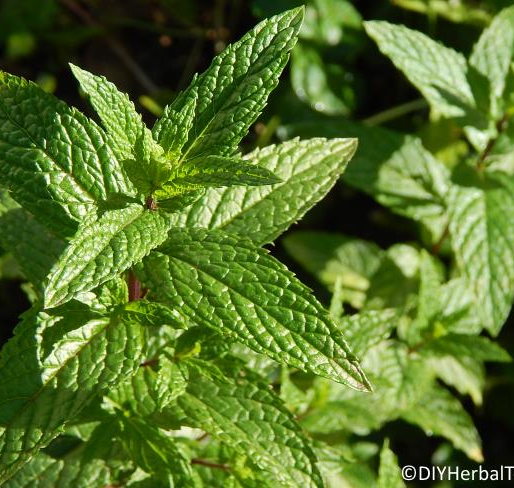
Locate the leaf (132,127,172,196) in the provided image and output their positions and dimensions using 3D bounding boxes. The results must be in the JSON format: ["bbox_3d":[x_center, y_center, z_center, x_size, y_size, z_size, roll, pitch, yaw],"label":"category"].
[{"bbox_3d":[-0.025,-0.020,0.590,0.011,0.019,0.006,-9,21,0],"label":"leaf"}]

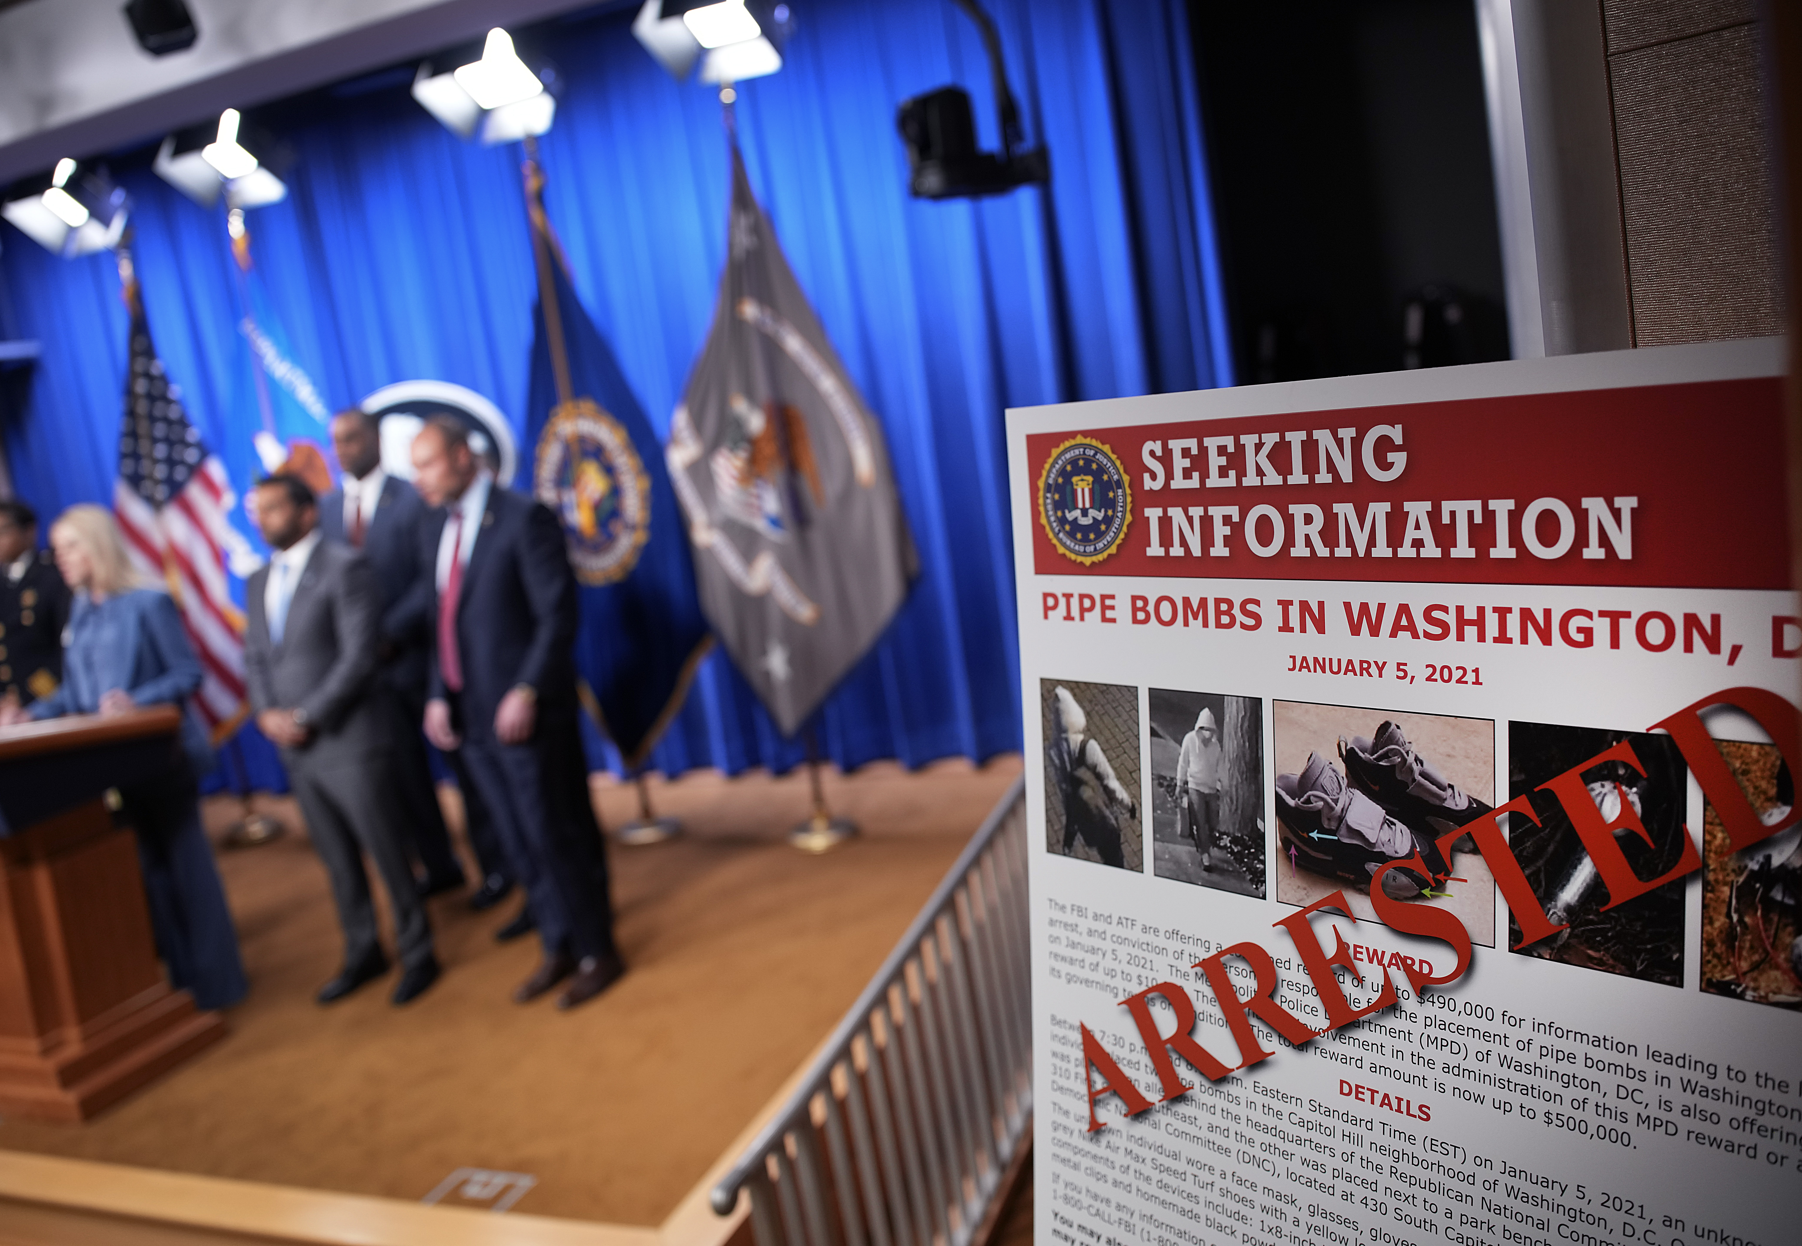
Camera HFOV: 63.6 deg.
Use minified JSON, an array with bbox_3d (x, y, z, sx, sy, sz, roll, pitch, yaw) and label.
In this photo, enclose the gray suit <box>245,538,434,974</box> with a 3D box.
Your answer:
[{"bbox_3d":[-1.882,0.458,4.806,0.530,1.420,0.360,-6,9,21],"label":"gray suit"}]

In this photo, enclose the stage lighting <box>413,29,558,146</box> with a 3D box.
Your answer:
[{"bbox_3d":[-1.669,-2.158,5.883,0.460,0.380,0.400,-5,49,25],"label":"stage lighting"}]

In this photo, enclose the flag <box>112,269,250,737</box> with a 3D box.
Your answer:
[{"bbox_3d":[-3.669,-0.559,7.280,0.640,2.330,0.360,-5,9,25],"label":"flag"}]

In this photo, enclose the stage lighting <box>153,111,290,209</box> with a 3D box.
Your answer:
[{"bbox_3d":[-3.044,-2.072,6.523,0.460,0.380,0.400,-5,49,25],"label":"stage lighting"}]

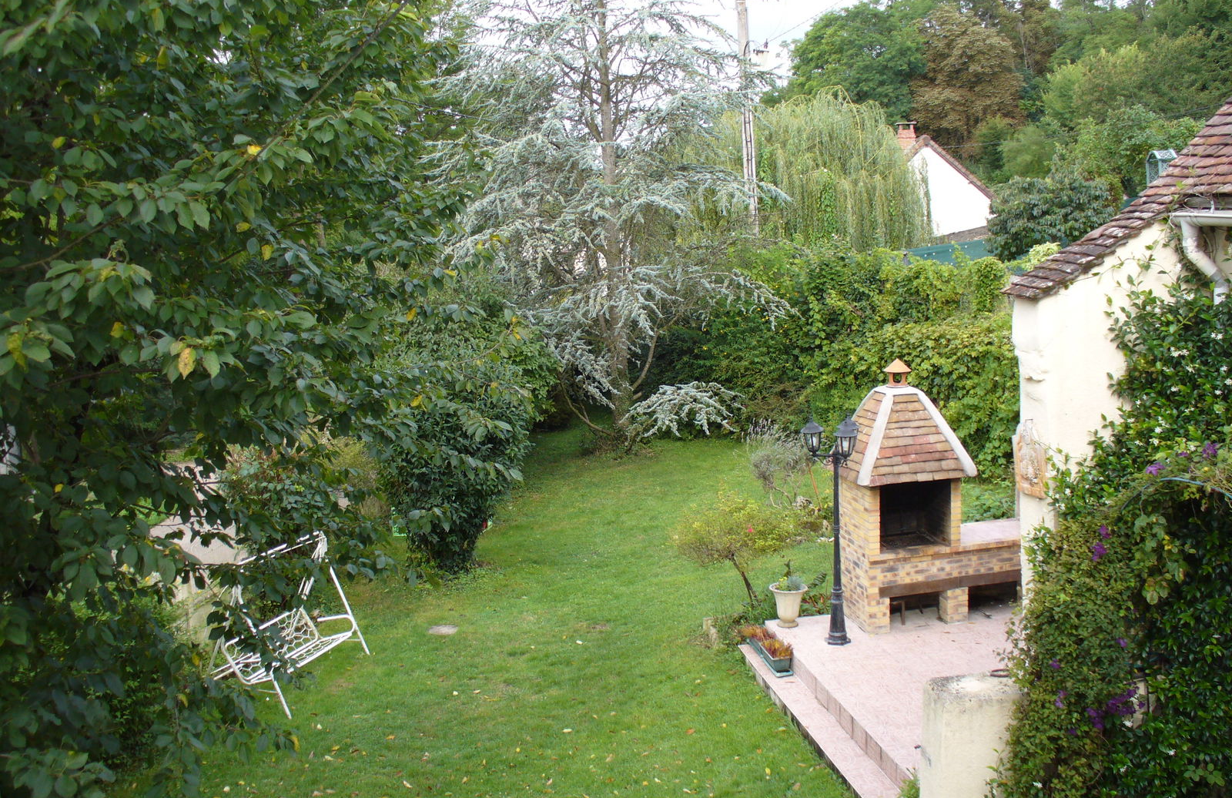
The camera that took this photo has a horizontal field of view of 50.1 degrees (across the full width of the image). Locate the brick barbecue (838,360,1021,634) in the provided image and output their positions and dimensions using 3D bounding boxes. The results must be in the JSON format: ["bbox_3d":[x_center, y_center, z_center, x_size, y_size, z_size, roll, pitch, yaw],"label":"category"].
[{"bbox_3d":[3.384,0.905,13.677,2.200,2.730,0.920,-5,11,-11],"label":"brick barbecue"}]

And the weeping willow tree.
[{"bbox_3d":[6.096,-5.881,40.000,6.900,6.638,6.500,-2,11,0],"label":"weeping willow tree"}]

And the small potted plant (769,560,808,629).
[{"bbox_3d":[1.775,2.018,13.658,0.400,0.690,0.400,-2,11,0],"label":"small potted plant"}]

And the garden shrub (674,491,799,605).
[{"bbox_3d":[1.358,1.692,14.984,1.413,1.250,1.250,-2,11,0],"label":"garden shrub"}]

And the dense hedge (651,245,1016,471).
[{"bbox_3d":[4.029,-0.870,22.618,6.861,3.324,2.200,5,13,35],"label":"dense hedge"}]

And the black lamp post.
[{"bbox_3d":[2.121,1.303,13.001,0.590,2.310,0.620,-5,11,-11],"label":"black lamp post"}]

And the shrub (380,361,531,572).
[{"bbox_3d":[-2.127,0.788,17.415,2.013,2.677,1.900,-2,11,0],"label":"shrub"}]

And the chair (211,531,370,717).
[{"bbox_3d":[-3.433,2.207,13.510,1.120,1.460,1.720,1,11,17],"label":"chair"}]

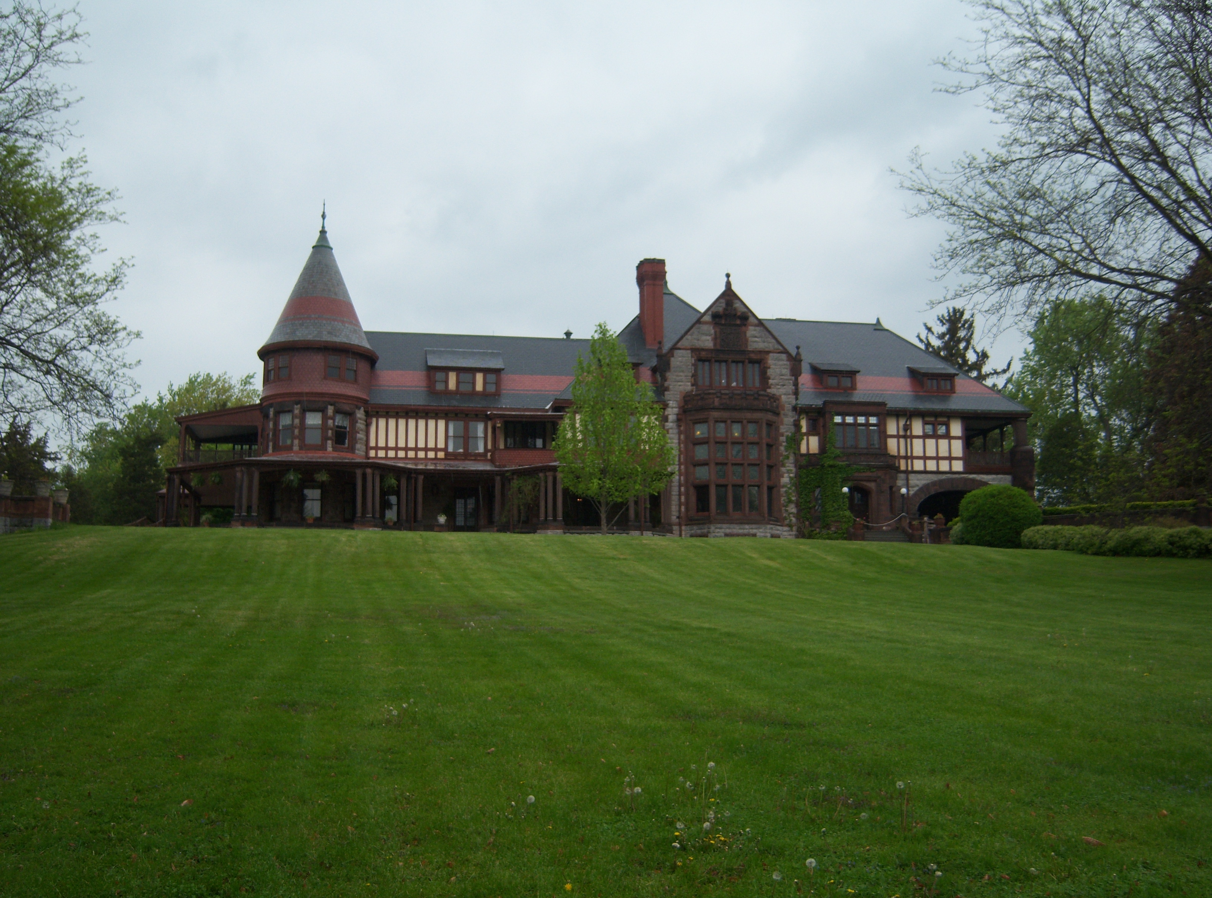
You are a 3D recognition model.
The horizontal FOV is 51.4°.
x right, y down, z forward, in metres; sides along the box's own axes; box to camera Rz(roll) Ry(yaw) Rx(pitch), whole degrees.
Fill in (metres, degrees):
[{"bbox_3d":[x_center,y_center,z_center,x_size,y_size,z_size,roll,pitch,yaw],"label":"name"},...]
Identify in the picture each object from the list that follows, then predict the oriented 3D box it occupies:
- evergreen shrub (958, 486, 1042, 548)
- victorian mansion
[{"bbox_3d":[21.315,3.653,68.126,4.604,3.486,4.200,0,-8,0],"label":"evergreen shrub"},{"bbox_3d":[-0.560,-3.635,85.867,52.725,20.109,19.000,1,-8,-9],"label":"victorian mansion"}]

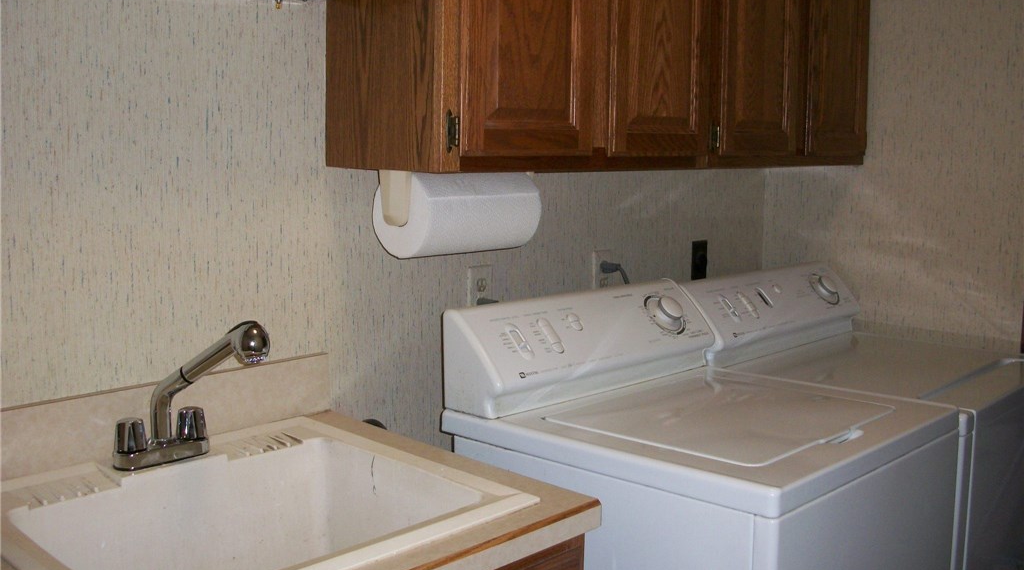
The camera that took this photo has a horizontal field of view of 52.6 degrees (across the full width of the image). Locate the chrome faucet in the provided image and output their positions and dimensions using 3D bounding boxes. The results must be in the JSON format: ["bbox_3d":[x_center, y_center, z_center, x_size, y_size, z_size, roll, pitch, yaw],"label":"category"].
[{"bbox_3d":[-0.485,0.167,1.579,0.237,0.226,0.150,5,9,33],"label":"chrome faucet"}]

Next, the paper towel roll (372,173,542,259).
[{"bbox_3d":[-0.100,-0.139,1.947,0.278,0.160,0.160,-7,10,-44],"label":"paper towel roll"}]

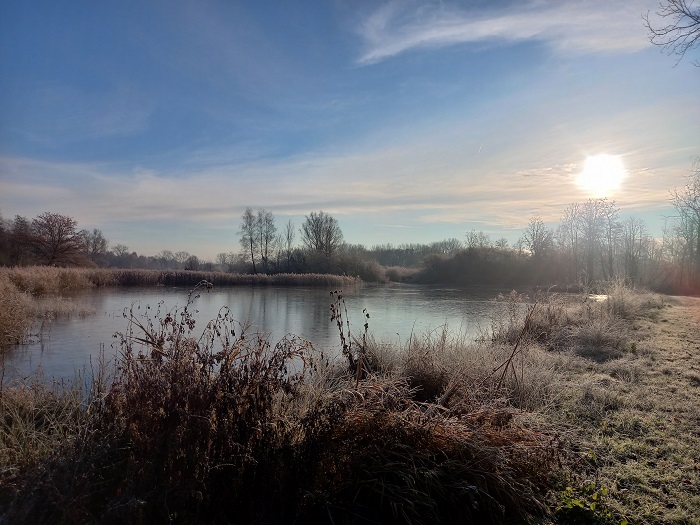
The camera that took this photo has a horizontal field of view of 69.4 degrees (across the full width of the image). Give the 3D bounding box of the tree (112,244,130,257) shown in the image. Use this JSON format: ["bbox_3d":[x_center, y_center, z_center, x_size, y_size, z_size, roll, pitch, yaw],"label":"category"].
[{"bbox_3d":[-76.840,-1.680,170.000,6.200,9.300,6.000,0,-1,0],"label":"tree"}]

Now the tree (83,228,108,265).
[{"bbox_3d":[-50.350,-2.180,100.000,5.200,9.200,5.200,0,-1,0],"label":"tree"}]

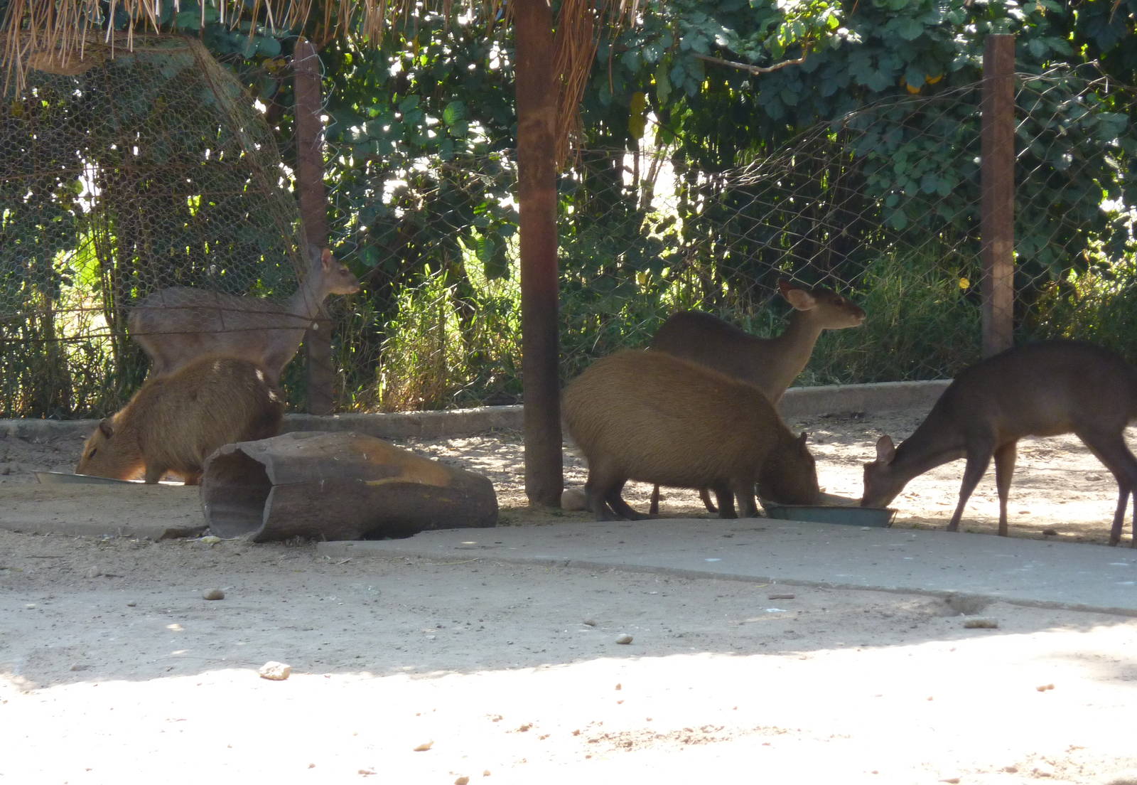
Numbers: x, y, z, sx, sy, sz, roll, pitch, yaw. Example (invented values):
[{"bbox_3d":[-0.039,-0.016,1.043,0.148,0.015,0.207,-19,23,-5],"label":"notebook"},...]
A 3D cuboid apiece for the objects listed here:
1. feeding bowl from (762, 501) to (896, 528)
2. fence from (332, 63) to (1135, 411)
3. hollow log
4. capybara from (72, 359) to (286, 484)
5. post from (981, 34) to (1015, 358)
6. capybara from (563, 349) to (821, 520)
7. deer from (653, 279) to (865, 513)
[{"bbox_3d":[0.831,0.385,20.600,0.430,0.085,0.430,0,3,0],"label":"feeding bowl"},{"bbox_3d":[0.777,-0.661,25.800,4.000,1.340,0.080,-3,4,-33],"label":"fence"},{"bbox_3d":[-0.683,0.291,20.000,0.940,0.330,0.330,-3,4,-36],"label":"hollow log"},{"bbox_3d":[-1.325,0.105,22.100,0.770,0.490,0.310,1,4,20],"label":"capybara"},{"bbox_3d":[1.761,-0.752,26.400,0.106,1.440,0.106,-2,4,-28],"label":"post"},{"bbox_3d":[0.395,0.138,20.650,0.820,0.540,0.330,-1,3,-10],"label":"capybara"},{"bbox_3d":[0.613,0.016,21.000,0.760,0.760,0.220,-2,4,-22],"label":"deer"}]

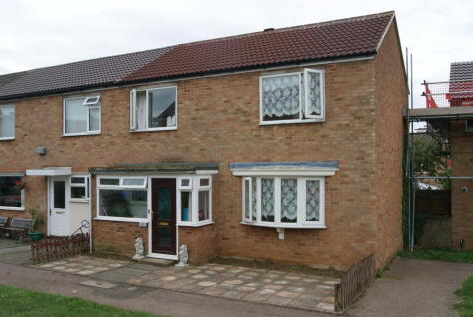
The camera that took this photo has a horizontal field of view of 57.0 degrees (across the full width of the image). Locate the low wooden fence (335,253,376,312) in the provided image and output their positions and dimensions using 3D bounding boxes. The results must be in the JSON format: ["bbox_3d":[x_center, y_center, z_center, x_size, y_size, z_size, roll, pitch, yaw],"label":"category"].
[{"bbox_3d":[2.298,2.256,8.174,0.100,0.480,2.850,-1,-2,28],"label":"low wooden fence"}]

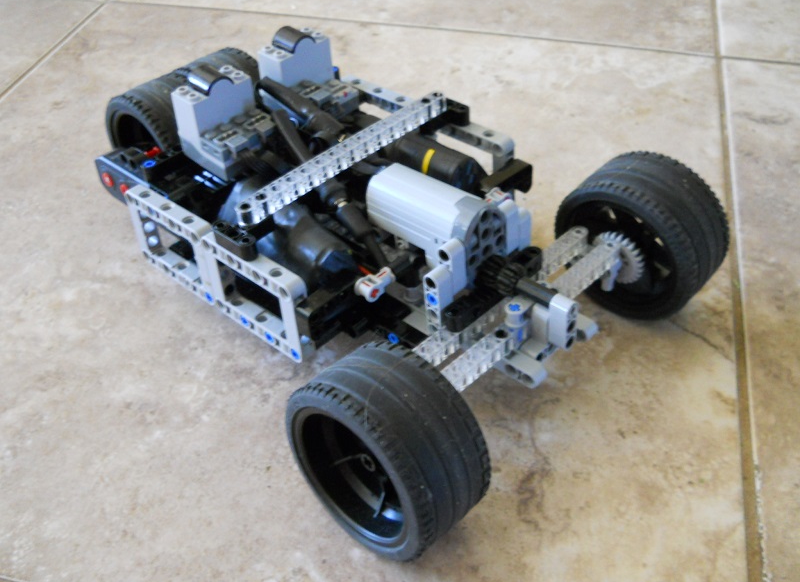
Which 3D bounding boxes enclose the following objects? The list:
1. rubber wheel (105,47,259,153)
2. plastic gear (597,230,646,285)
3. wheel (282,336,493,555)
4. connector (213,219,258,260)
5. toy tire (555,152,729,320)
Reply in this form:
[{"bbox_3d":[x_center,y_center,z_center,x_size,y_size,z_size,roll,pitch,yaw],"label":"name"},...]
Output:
[{"bbox_3d":[-0.105,-0.083,0.453,0.069,0.069,0.072,31,51,31],"label":"rubber wheel"},{"bbox_3d":[0.094,-0.014,0.374,0.026,0.026,0.007,31,52,30],"label":"plastic gear"},{"bbox_3d":[-0.005,0.055,0.298,0.036,0.069,0.069,-33,51,-32],"label":"wheel"},{"bbox_3d":[-0.065,-0.020,0.336,0.024,0.008,0.008,29,50,33],"label":"connector"},{"bbox_3d":[0.108,-0.024,0.385,0.069,0.069,0.036,31,53,30],"label":"toy tire"}]

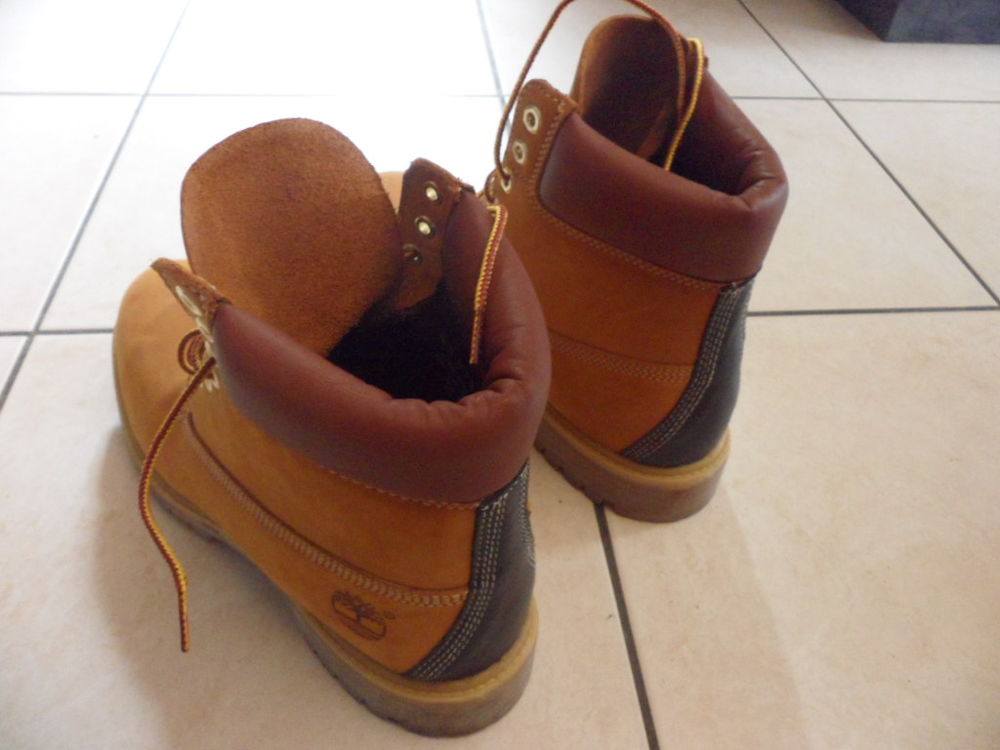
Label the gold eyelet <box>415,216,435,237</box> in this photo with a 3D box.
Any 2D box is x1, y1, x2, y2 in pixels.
[{"bbox_3d":[-0.033,-0.065,0.342,0.011,0.011,0.004,34,54,26],"label":"gold eyelet"}]

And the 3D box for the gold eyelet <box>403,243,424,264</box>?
[{"bbox_3d":[-0.040,-0.056,0.356,0.011,0.011,0.004,34,54,26],"label":"gold eyelet"}]

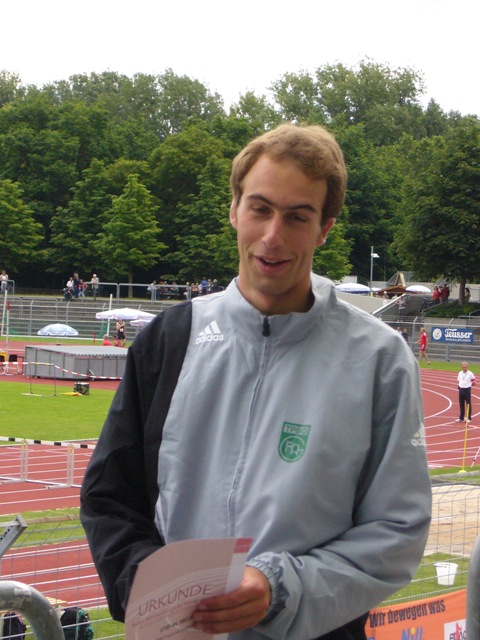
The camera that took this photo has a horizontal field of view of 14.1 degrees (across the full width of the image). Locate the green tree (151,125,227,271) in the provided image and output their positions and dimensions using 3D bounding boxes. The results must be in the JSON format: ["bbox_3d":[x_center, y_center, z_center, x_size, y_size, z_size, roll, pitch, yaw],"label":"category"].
[{"bbox_3d":[-4.138,-8.788,153.000,6.800,13.200,6.800,1,1,0],"label":"green tree"}]

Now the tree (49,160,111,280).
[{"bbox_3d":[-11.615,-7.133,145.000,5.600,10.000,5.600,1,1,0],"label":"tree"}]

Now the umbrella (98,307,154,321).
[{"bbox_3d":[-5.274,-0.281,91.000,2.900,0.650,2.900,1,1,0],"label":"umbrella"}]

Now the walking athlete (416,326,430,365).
[{"bbox_3d":[9.122,1.282,96.500,0.720,1.800,0.520,2,2,18],"label":"walking athlete"}]

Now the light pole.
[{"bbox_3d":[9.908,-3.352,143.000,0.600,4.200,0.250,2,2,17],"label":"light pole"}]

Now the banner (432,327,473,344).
[{"bbox_3d":[10.972,0.798,100.000,2.750,0.760,0.050,3,2,44],"label":"banner"}]

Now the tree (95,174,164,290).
[{"bbox_3d":[-7.763,-5.963,137.000,4.900,8.600,4.900,1,1,0],"label":"tree"}]

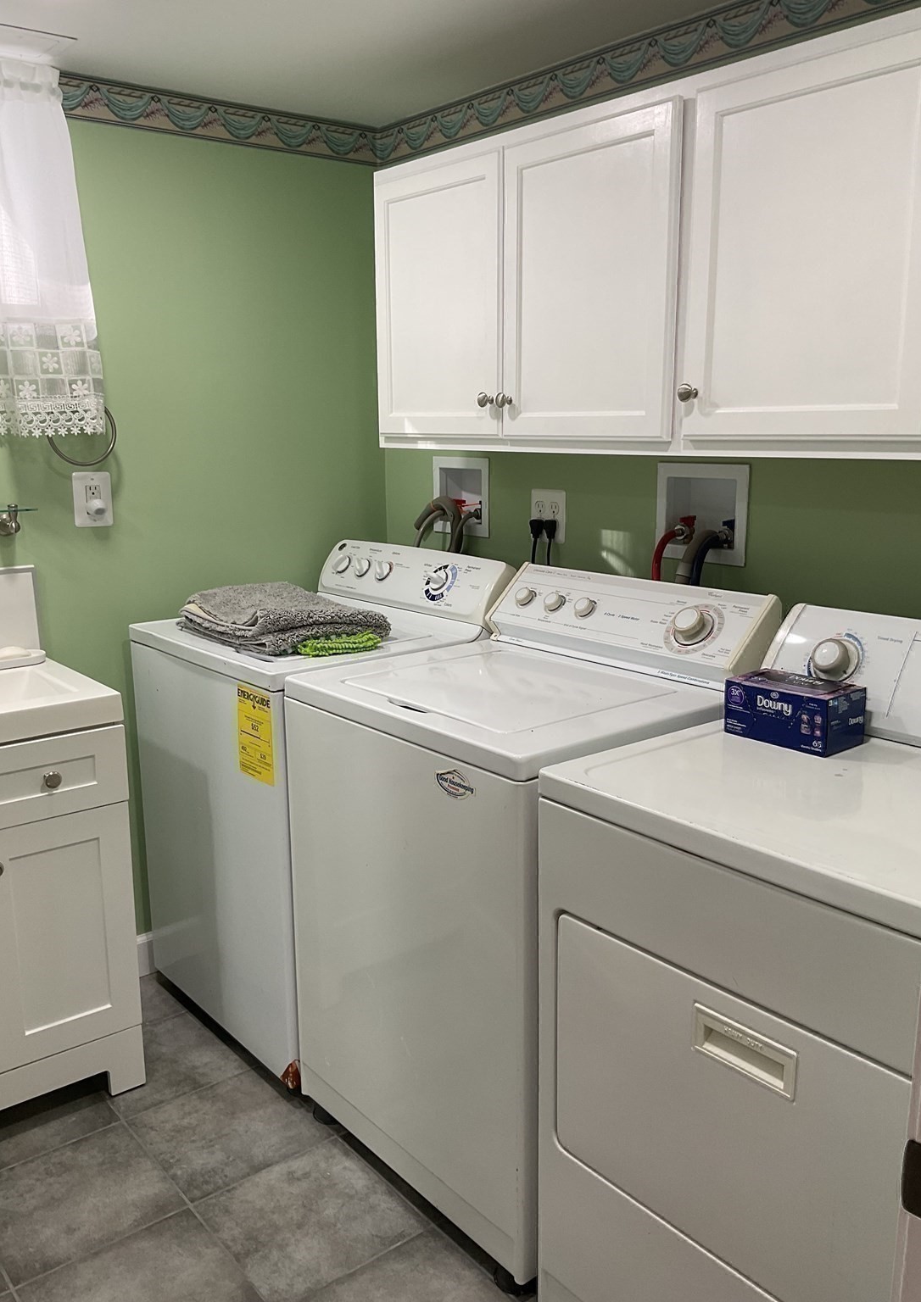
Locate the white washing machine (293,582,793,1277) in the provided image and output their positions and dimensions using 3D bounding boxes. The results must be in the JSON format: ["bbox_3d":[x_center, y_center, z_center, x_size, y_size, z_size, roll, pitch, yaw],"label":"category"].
[{"bbox_3d":[0.131,0.415,2.063,0.650,1.080,0.682,-10,15,-38],"label":"white washing machine"}]

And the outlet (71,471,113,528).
[{"bbox_3d":[-0.843,-0.348,2.511,0.088,0.123,0.010,-10,15,-38],"label":"outlet"}]

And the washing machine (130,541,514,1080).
[{"bbox_3d":[-0.307,0.313,2.587,0.650,1.068,0.688,-10,15,-38],"label":"washing machine"}]

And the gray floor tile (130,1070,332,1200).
[{"bbox_3d":[-0.460,0.954,2.168,0.305,0.010,0.310,-10,15,-38],"label":"gray floor tile"}]

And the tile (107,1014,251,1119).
[{"bbox_3d":[-0.662,0.906,2.401,0.305,0.010,0.310,-10,15,-38],"label":"tile"}]

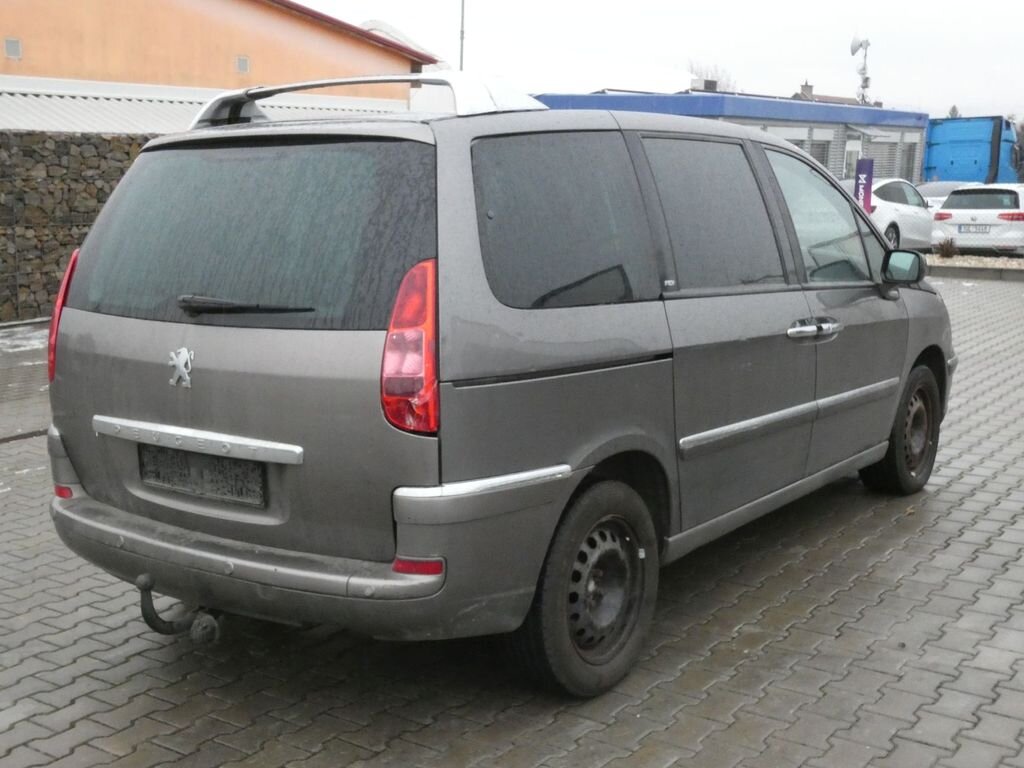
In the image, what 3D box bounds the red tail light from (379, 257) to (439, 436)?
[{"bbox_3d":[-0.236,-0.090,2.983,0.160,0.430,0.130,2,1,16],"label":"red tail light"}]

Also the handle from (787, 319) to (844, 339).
[{"bbox_3d":[1.147,-0.208,4.547,0.055,0.060,0.530,6,11,36],"label":"handle"}]

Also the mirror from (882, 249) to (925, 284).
[{"bbox_3d":[1.642,-0.490,5.055,0.165,0.145,0.120,6,11,36],"label":"mirror"}]

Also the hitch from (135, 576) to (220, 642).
[{"bbox_3d":[-0.921,0.616,3.342,0.130,0.225,0.240,6,11,36],"label":"hitch"}]

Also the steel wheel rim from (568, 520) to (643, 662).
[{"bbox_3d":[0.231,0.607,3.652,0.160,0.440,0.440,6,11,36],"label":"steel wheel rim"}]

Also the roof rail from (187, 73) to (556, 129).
[{"bbox_3d":[-0.496,-0.875,3.775,1.220,0.160,0.390,6,11,36],"label":"roof rail"}]

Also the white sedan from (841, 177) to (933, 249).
[{"bbox_3d":[6.833,-3.152,23.006,1.860,1.440,4.690,6,11,37],"label":"white sedan"}]

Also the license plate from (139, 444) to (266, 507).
[{"bbox_3d":[-0.877,0.252,3.404,0.525,0.118,0.020,6,11,36],"label":"license plate"}]

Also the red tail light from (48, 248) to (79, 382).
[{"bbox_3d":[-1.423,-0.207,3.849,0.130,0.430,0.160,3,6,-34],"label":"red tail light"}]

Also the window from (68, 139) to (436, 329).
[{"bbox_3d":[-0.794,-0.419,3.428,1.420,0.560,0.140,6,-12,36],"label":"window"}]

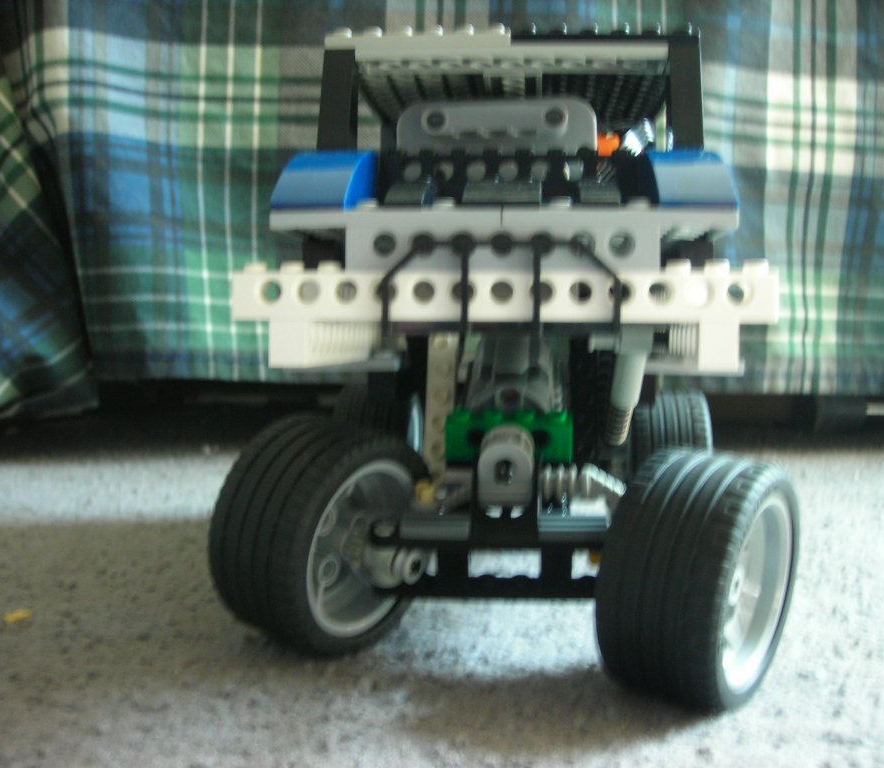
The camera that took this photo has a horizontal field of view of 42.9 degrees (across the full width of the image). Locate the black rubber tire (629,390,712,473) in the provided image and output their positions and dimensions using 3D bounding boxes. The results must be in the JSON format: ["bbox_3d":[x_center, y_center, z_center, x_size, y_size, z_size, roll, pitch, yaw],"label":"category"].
[{"bbox_3d":[0.092,0.031,0.455,0.028,0.056,0.056,1,4,5],"label":"black rubber tire"}]

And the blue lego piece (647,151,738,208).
[{"bbox_3d":[0.054,-0.043,0.242,0.016,0.015,0.032,1,4,5],"label":"blue lego piece"}]

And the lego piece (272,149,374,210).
[{"bbox_3d":[-0.026,-0.045,0.250,0.016,0.015,0.032,1,4,5],"label":"lego piece"}]

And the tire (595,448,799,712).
[{"bbox_3d":[0.058,0.043,0.251,0.028,0.056,0.056,10,8,35],"label":"tire"}]

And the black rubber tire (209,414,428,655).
[{"bbox_3d":[-0.028,0.036,0.270,0.028,0.056,0.056,12,10,35],"label":"black rubber tire"}]

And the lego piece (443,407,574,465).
[{"bbox_3d":[0.017,0.013,0.283,0.032,0.011,0.008,1,10,5],"label":"lego piece"}]

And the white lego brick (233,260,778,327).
[{"bbox_3d":[0.013,-0.019,0.236,0.112,0.011,0.008,1,4,5],"label":"white lego brick"}]

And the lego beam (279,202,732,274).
[{"bbox_3d":[0.013,-0.030,0.238,0.096,0.014,0.013,1,4,5],"label":"lego beam"}]

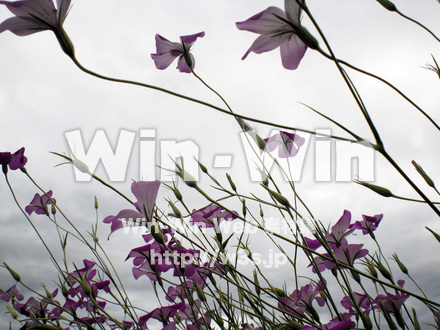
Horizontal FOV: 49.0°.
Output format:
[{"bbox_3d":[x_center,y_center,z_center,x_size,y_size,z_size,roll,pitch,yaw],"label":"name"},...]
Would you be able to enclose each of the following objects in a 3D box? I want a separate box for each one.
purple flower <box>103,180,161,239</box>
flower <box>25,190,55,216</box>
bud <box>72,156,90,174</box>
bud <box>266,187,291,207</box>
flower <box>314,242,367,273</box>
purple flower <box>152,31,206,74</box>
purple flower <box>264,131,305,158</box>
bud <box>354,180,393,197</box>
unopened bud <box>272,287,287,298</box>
[{"bbox_3d":[-0.074,0.040,0.420,0.052,0.031,0.050,-40,-26,-11],"label":"purple flower"},{"bbox_3d":[-0.283,0.061,0.760,0.047,0.032,0.049,-43,-40,8],"label":"flower"},{"bbox_3d":[-0.126,0.001,0.440,0.009,0.021,0.009,-47,-15,0],"label":"bud"},{"bbox_3d":[0.054,0.029,0.450,0.033,0.009,0.009,38,-14,27],"label":"bud"},{"bbox_3d":[0.110,0.084,0.440,0.048,0.027,0.051,-22,-29,-3],"label":"flower"},{"bbox_3d":[-0.040,-0.107,0.460,0.052,0.033,0.048,28,-69,-41],"label":"purple flower"},{"bbox_3d":[0.076,-0.024,0.570,0.046,0.024,0.036,-8,-44,-8],"label":"purple flower"},{"bbox_3d":[0.130,0.020,0.410,0.033,0.008,0.008,20,0,9],"label":"bud"},{"bbox_3d":[0.065,0.140,0.530,0.021,0.008,0.008,33,-13,30],"label":"unopened bud"}]

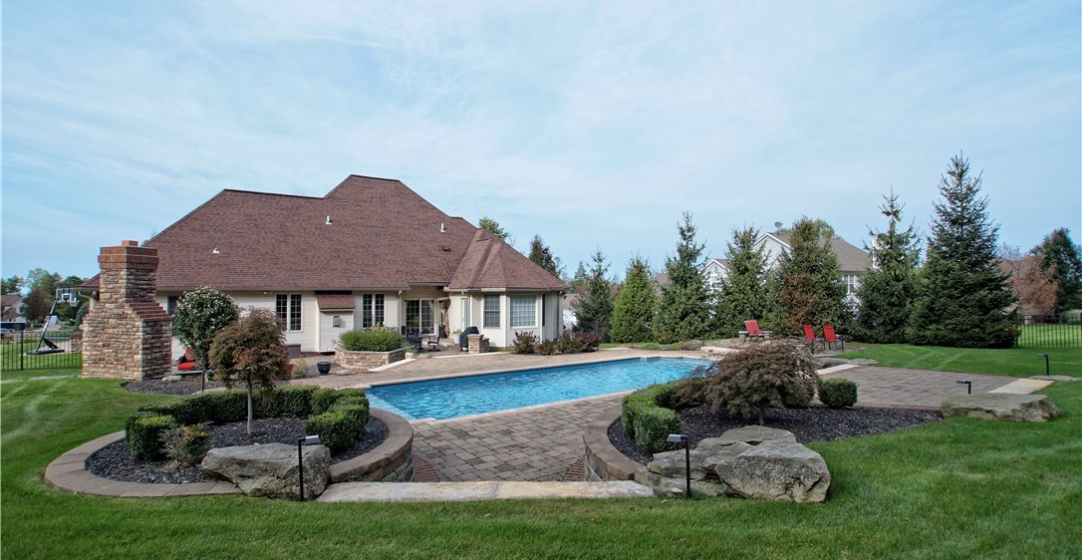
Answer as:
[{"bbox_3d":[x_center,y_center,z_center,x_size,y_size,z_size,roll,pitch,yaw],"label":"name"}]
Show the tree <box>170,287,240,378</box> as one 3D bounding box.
[{"bbox_3d":[-9.850,1.465,14.067,1.750,2.500,1.750,1,-2,-35],"label":"tree"}]

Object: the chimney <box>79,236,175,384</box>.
[{"bbox_3d":[-12.870,0.869,14.936,2.400,4.200,0.950,0,-1,15],"label":"chimney"}]

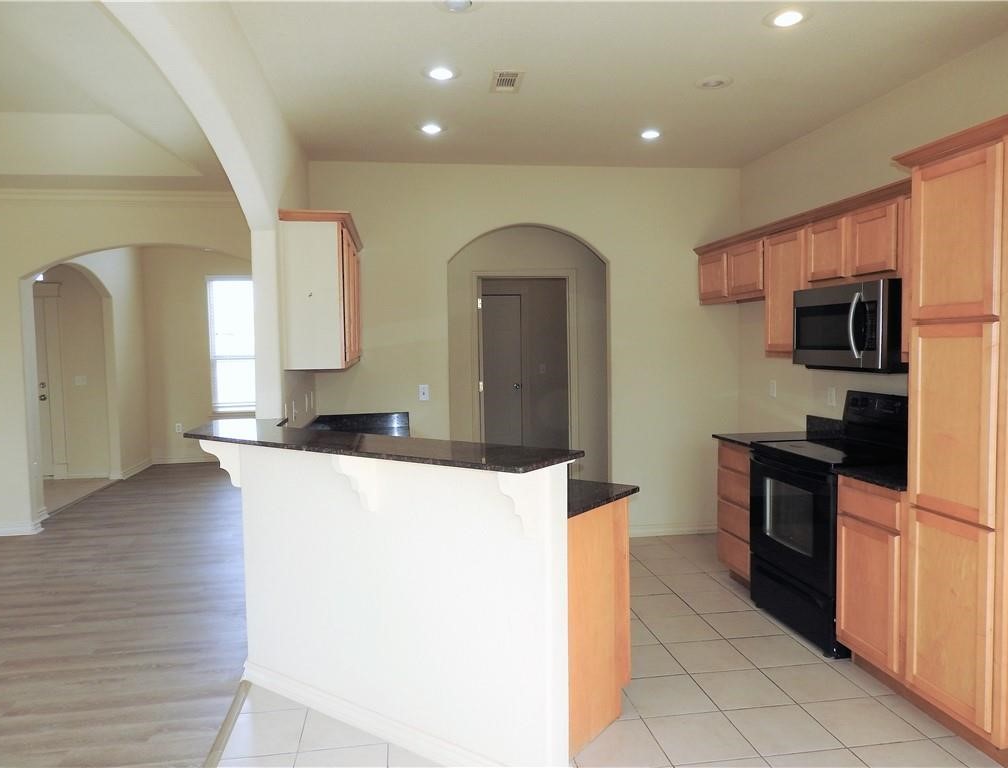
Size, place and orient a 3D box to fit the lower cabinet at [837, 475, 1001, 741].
[{"bbox_3d":[1.898,0.834,2.862,0.637,0.810,0.885,-2,3,-9],"label":"lower cabinet"}]

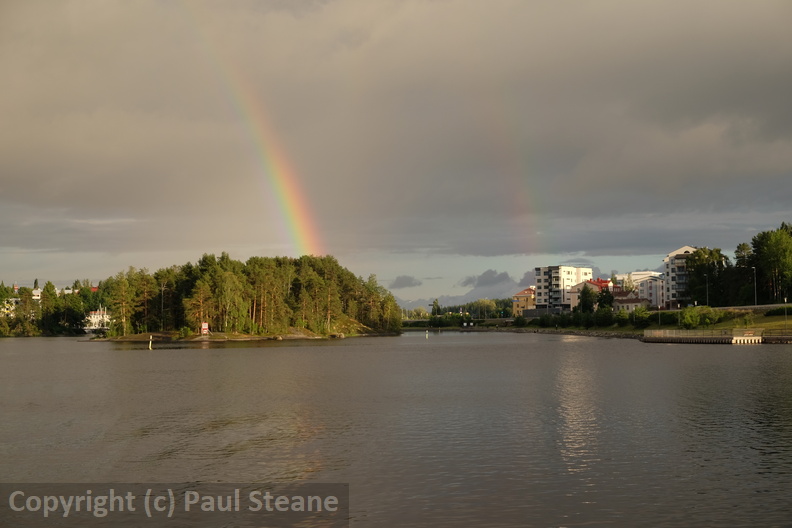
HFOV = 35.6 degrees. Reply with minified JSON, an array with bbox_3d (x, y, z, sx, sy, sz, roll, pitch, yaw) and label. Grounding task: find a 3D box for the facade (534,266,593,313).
[{"bbox_3d":[75.640,11.312,553.000,13.000,19.600,28.000,-2,-3,35],"label":"facade"}]

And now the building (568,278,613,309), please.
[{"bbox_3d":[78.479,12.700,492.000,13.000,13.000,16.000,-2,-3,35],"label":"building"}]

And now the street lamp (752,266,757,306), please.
[{"bbox_3d":[82.066,5.151,282.000,1.000,9.100,0.350,0,-3,-6],"label":"street lamp"}]

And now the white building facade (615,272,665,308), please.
[{"bbox_3d":[118.597,12.420,600.000,21.000,18.000,17.000,-2,-3,35],"label":"white building facade"}]

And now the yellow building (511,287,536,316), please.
[{"bbox_3d":[61.971,17.808,585.000,11.500,14.000,10.500,-2,-3,35],"label":"yellow building"}]

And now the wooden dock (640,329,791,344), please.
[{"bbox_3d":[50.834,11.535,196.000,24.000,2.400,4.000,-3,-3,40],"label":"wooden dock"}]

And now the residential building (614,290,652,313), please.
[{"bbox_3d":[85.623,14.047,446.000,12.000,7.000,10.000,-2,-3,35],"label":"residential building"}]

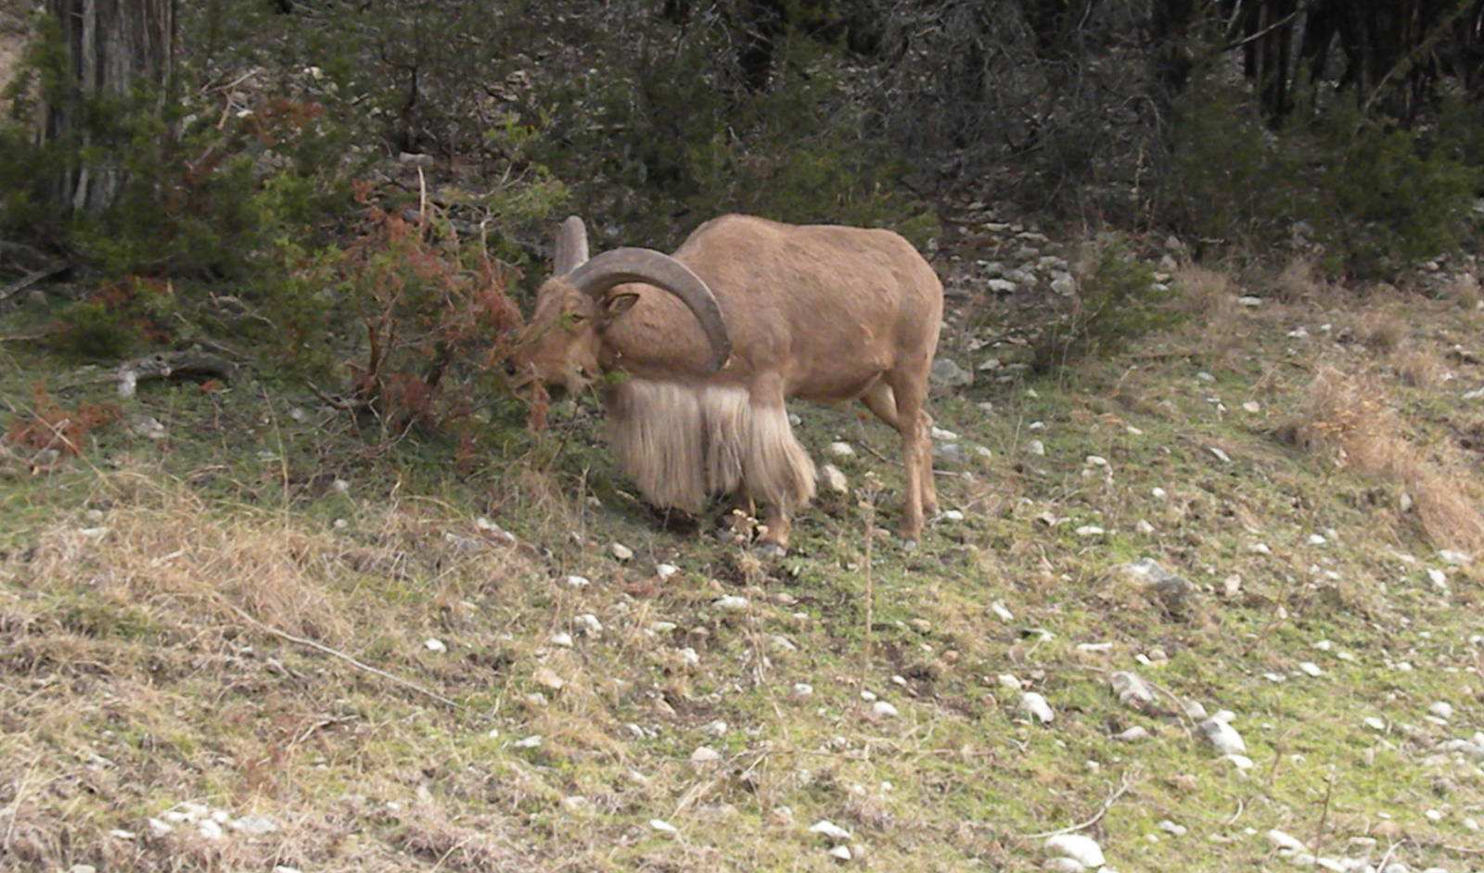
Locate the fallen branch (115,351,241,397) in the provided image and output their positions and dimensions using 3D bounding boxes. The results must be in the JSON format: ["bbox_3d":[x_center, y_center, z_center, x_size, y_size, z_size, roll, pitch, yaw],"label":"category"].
[{"bbox_3d":[-1.956,-0.222,10.700,0.460,0.125,0.160,-2,6,-25],"label":"fallen branch"}]

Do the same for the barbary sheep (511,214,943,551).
[{"bbox_3d":[-0.043,-0.152,9.100,1.360,0.970,0.500,-4,8,-33],"label":"barbary sheep"}]

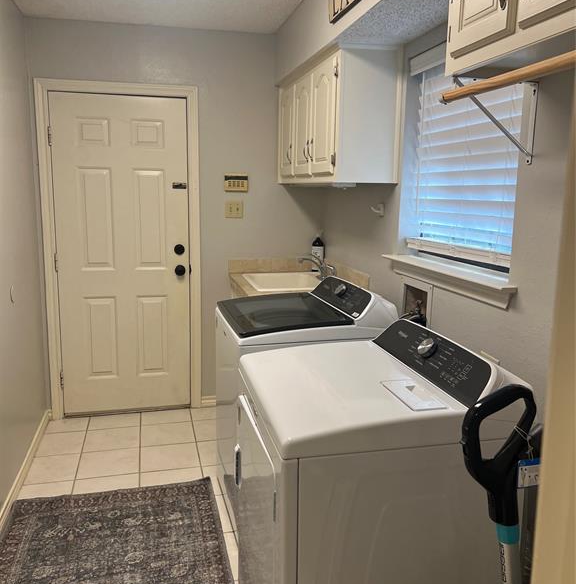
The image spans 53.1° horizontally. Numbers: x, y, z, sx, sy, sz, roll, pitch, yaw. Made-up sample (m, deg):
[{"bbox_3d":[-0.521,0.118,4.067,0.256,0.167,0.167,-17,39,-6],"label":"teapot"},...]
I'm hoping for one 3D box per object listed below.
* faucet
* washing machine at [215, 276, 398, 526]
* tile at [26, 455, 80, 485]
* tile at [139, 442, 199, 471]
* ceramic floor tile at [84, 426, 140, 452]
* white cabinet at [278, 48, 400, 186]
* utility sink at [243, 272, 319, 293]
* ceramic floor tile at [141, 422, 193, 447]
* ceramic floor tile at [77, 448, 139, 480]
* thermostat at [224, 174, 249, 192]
[{"bbox_3d":[0.179,-0.150,3.555,0.235,0.165,0.130,-2,10,-14],"label":"faucet"},{"bbox_3d":[0.054,0.485,2.617,0.665,1.055,0.700,-2,10,-14],"label":"washing machine"},{"bbox_3d":[-1.231,0.933,3.046,0.238,0.010,0.308,-2,10,-14],"label":"tile"},{"bbox_3d":[-0.652,0.918,3.187,0.310,0.010,0.308,-2,10,-14],"label":"tile"},{"bbox_3d":[-1.034,0.873,3.413,0.310,0.010,0.308,-2,10,-14],"label":"ceramic floor tile"},{"bbox_3d":[0.242,-0.909,3.235,0.315,0.600,1.160,-2,10,-14],"label":"white cabinet"},{"bbox_3d":[0.027,0.029,3.544,0.515,0.202,0.660,-2,10,-14],"label":"utility sink"},{"bbox_3d":[-0.727,0.865,3.488,0.310,0.010,0.308,-2,10,-14],"label":"ceramic floor tile"},{"bbox_3d":[-0.959,0.926,3.112,0.310,0.010,0.308,-2,10,-14],"label":"ceramic floor tile"},{"bbox_3d":[-0.327,-0.696,3.716,0.152,0.103,0.030,-2,10,-14],"label":"thermostat"}]

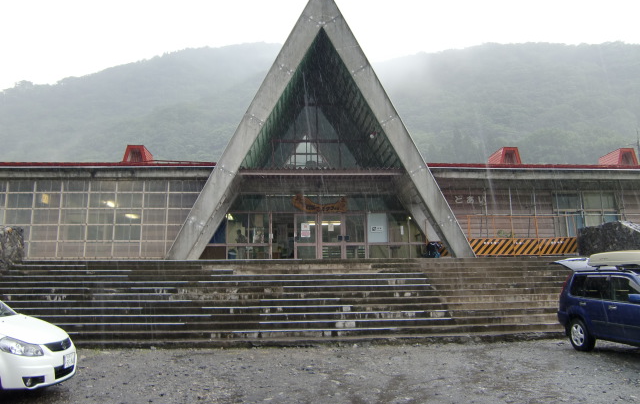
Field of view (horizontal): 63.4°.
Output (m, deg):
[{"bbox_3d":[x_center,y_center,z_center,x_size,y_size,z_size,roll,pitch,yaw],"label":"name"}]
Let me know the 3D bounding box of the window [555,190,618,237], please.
[{"bbox_3d":[10.681,0.515,20.776,2.800,1.943,0.150,0,-11,-5],"label":"window"}]

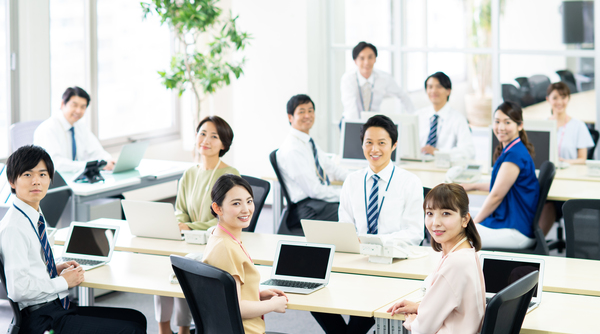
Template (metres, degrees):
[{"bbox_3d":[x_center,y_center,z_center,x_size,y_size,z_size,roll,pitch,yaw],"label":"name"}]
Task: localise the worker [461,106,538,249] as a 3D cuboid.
[{"bbox_3d":[1.156,0.326,8.550,0.660,1.320,0.500,-2,7,-8],"label":"worker"}]

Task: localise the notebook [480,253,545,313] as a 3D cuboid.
[{"bbox_3d":[0.872,0.489,6.095,0.300,0.196,0.246,3,8,28],"label":"notebook"}]

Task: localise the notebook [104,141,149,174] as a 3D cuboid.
[{"bbox_3d":[-1.306,-0.071,10.152,0.328,0.209,0.320,3,8,27],"label":"notebook"}]

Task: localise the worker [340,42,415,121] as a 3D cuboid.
[{"bbox_3d":[0.615,-0.207,11.700,0.620,1.580,0.480,1,8,12],"label":"worker"}]

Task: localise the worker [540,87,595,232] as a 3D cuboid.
[{"bbox_3d":[1.967,0.080,10.393,0.480,1.310,0.620,3,8,26],"label":"worker"}]

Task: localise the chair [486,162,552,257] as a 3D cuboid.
[{"bbox_3d":[1.278,0.448,8.637,0.600,0.950,0.570,1,7,10],"label":"chair"}]

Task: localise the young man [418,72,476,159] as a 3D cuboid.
[{"bbox_3d":[1.045,-0.042,10.938,0.520,1.360,0.720,3,8,27],"label":"young man"}]

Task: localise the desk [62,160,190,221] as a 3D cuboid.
[{"bbox_3d":[-1.390,0.418,9.921,0.720,0.715,1.750,3,8,22],"label":"desk"}]

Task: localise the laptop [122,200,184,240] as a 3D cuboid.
[{"bbox_3d":[-0.757,0.271,7.847,0.320,0.222,0.305,3,8,27],"label":"laptop"}]

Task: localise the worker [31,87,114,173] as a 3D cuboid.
[{"bbox_3d":[-1.522,0.078,10.214,0.750,1.320,0.550,6,9,39],"label":"worker"}]

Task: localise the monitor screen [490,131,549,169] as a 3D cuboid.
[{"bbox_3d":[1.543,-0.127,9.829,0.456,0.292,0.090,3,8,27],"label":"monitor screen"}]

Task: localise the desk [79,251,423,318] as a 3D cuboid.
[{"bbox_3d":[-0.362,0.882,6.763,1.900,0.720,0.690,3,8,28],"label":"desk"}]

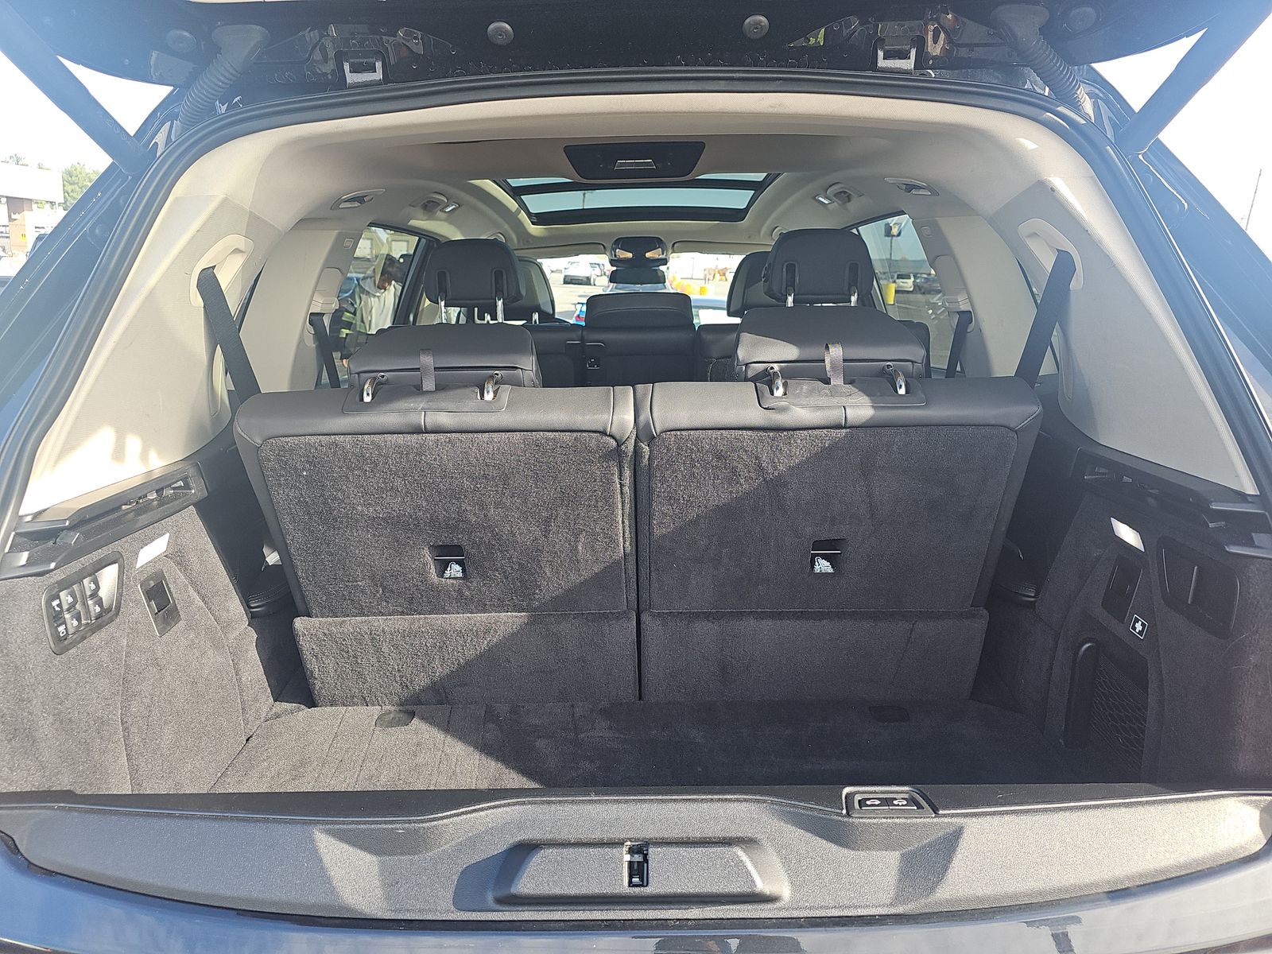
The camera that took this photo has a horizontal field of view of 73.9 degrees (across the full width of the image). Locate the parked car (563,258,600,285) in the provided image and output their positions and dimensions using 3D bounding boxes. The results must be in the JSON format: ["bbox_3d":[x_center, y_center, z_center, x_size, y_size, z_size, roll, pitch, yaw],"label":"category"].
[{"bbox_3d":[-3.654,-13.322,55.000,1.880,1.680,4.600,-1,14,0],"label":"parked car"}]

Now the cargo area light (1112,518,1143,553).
[{"bbox_3d":[0.596,0.070,1.025,0.014,0.026,0.068,-1,14,0],"label":"cargo area light"}]

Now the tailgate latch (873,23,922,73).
[{"bbox_3d":[0.254,-0.415,0.820,0.043,0.038,0.030,-1,14,0],"label":"tailgate latch"}]

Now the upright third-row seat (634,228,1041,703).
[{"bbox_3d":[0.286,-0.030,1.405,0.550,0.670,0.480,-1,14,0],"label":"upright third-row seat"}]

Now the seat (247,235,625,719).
[{"bbox_3d":[-0.274,-0.017,1.408,0.550,0.670,0.480,-1,14,0],"label":"seat"}]

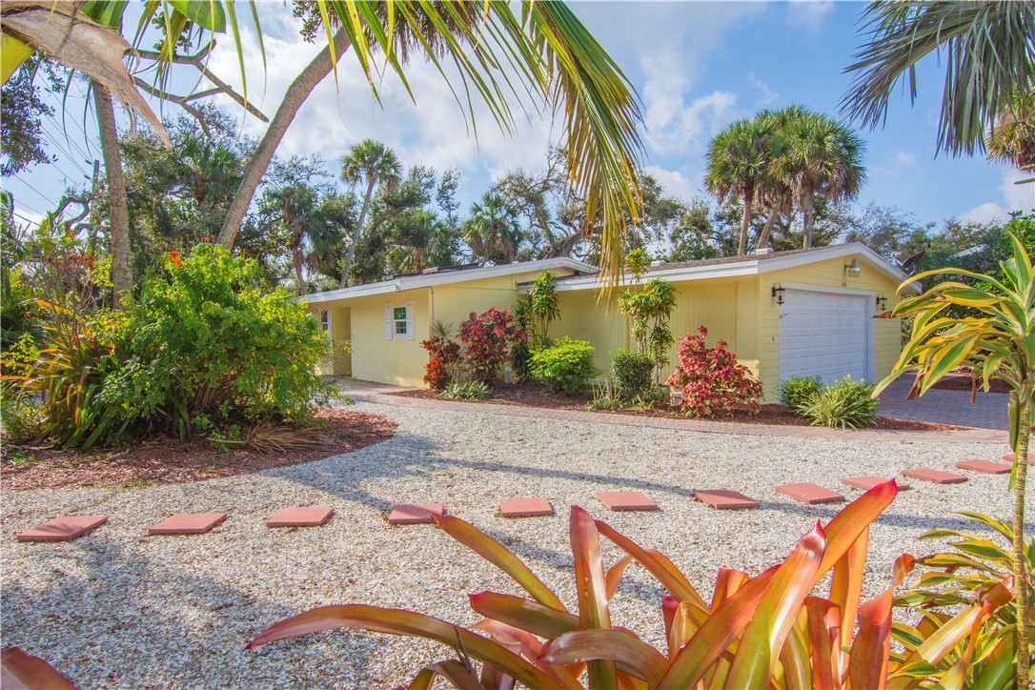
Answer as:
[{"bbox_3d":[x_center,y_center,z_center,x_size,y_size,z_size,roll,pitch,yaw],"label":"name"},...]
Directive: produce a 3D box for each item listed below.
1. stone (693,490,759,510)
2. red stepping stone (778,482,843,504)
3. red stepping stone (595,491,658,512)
[{"bbox_3d":[1.848,1.370,4.837,0.400,0.045,0.400,-1,2,-9],"label":"stone"},{"bbox_3d":[2.669,1.361,4.977,0.400,0.045,0.400,-1,2,-15],"label":"red stepping stone"},{"bbox_3d":[0.984,1.413,4.931,0.406,0.042,0.406,-1,1,-8],"label":"red stepping stone"}]

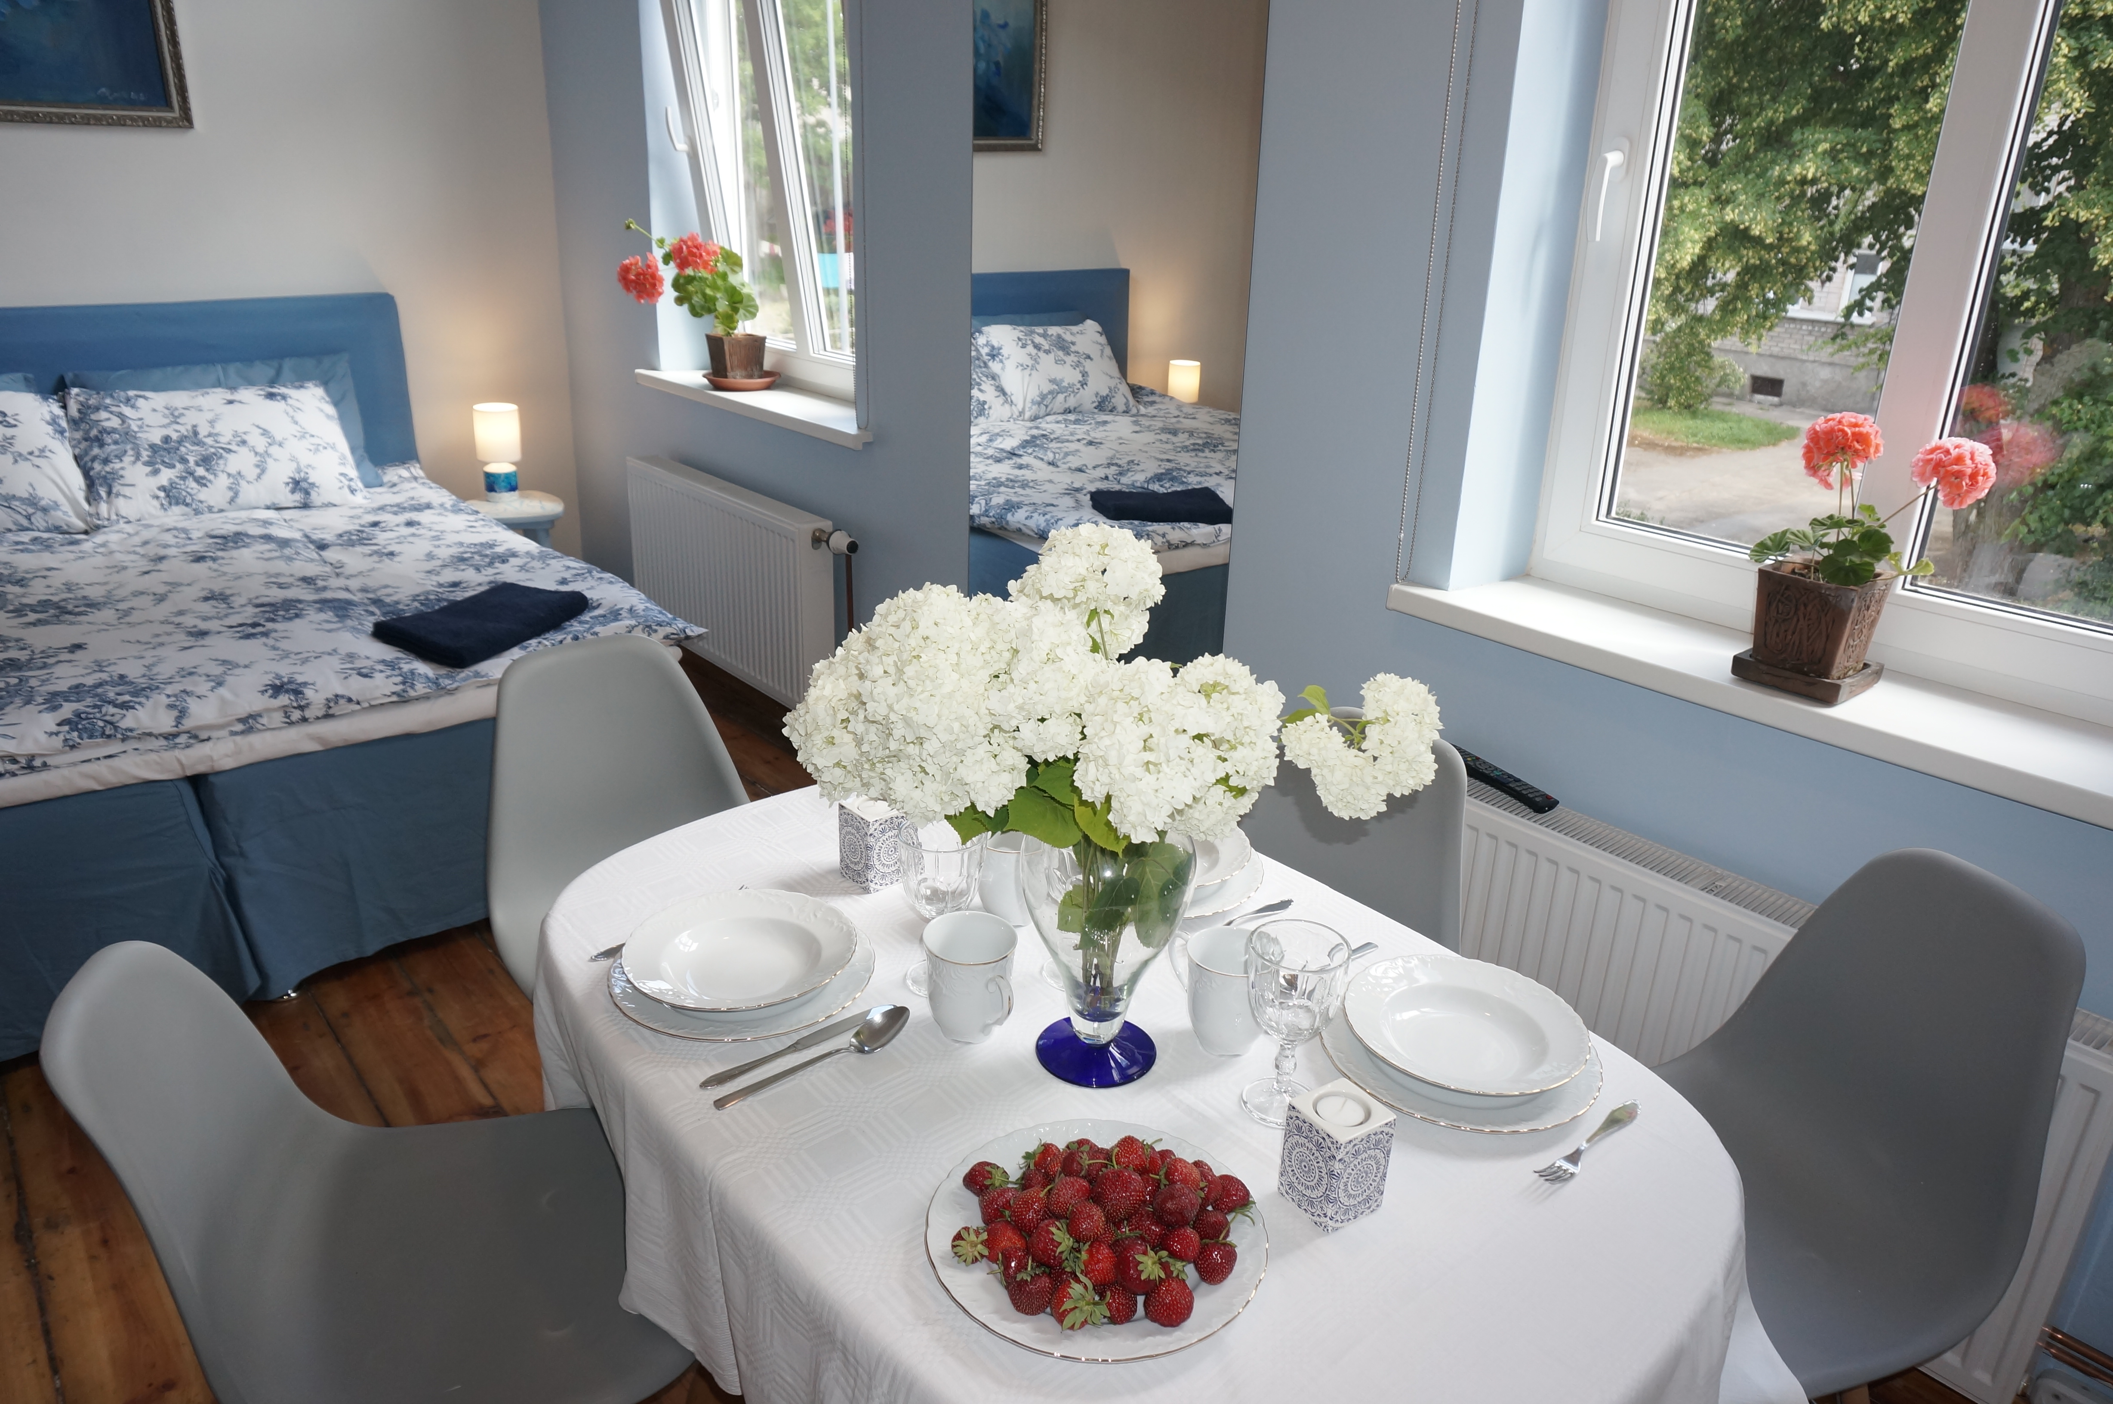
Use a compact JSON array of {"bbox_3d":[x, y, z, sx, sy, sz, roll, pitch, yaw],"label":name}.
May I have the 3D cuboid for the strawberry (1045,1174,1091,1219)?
[{"bbox_3d":[0.009,0.366,1.044,0.032,0.032,0.034,-22,75,-38],"label":"strawberry"}]

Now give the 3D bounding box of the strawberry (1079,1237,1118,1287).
[{"bbox_3d":[0.030,0.397,0.996,0.032,0.032,0.032,16,51,-19],"label":"strawberry"}]

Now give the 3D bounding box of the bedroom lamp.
[{"bbox_3d":[-1.756,-0.781,4.436,0.142,0.291,0.142,-15,26,-36],"label":"bedroom lamp"}]

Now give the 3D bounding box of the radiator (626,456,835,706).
[{"bbox_3d":[-0.948,-0.368,4.040,0.104,0.503,1.015,-15,27,-37],"label":"radiator"}]

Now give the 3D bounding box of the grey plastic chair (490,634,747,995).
[{"bbox_3d":[-0.578,0.367,2.094,0.465,0.825,0.520,-15,26,-37],"label":"grey plastic chair"}]

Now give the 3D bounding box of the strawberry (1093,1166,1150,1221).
[{"bbox_3d":[0.046,0.355,1.015,0.040,0.040,0.040,2,21,0],"label":"strawberry"}]

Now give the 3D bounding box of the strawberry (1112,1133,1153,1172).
[{"bbox_3d":[0.059,0.349,1.088,0.031,0.029,0.030,4,21,4],"label":"strawberry"}]

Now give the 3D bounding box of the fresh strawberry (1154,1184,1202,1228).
[{"bbox_3d":[0.087,0.362,1.012,0.034,0.034,0.034,2,21,0],"label":"fresh strawberry"}]

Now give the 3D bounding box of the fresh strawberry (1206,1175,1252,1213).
[{"bbox_3d":[0.131,0.374,1.066,0.033,0.029,0.031,5,21,9],"label":"fresh strawberry"}]

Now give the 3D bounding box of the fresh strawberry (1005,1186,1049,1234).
[{"bbox_3d":[-0.021,0.367,1.015,0.031,0.034,0.031,2,21,0],"label":"fresh strawberry"}]

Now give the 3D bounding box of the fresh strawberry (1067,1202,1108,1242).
[{"bbox_3d":[0.023,0.374,1.013,0.029,0.029,0.033,-5,33,-25],"label":"fresh strawberry"}]

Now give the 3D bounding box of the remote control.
[{"bbox_3d":[0.676,0.122,2.165,0.046,0.024,0.225,-8,23,-24],"label":"remote control"}]

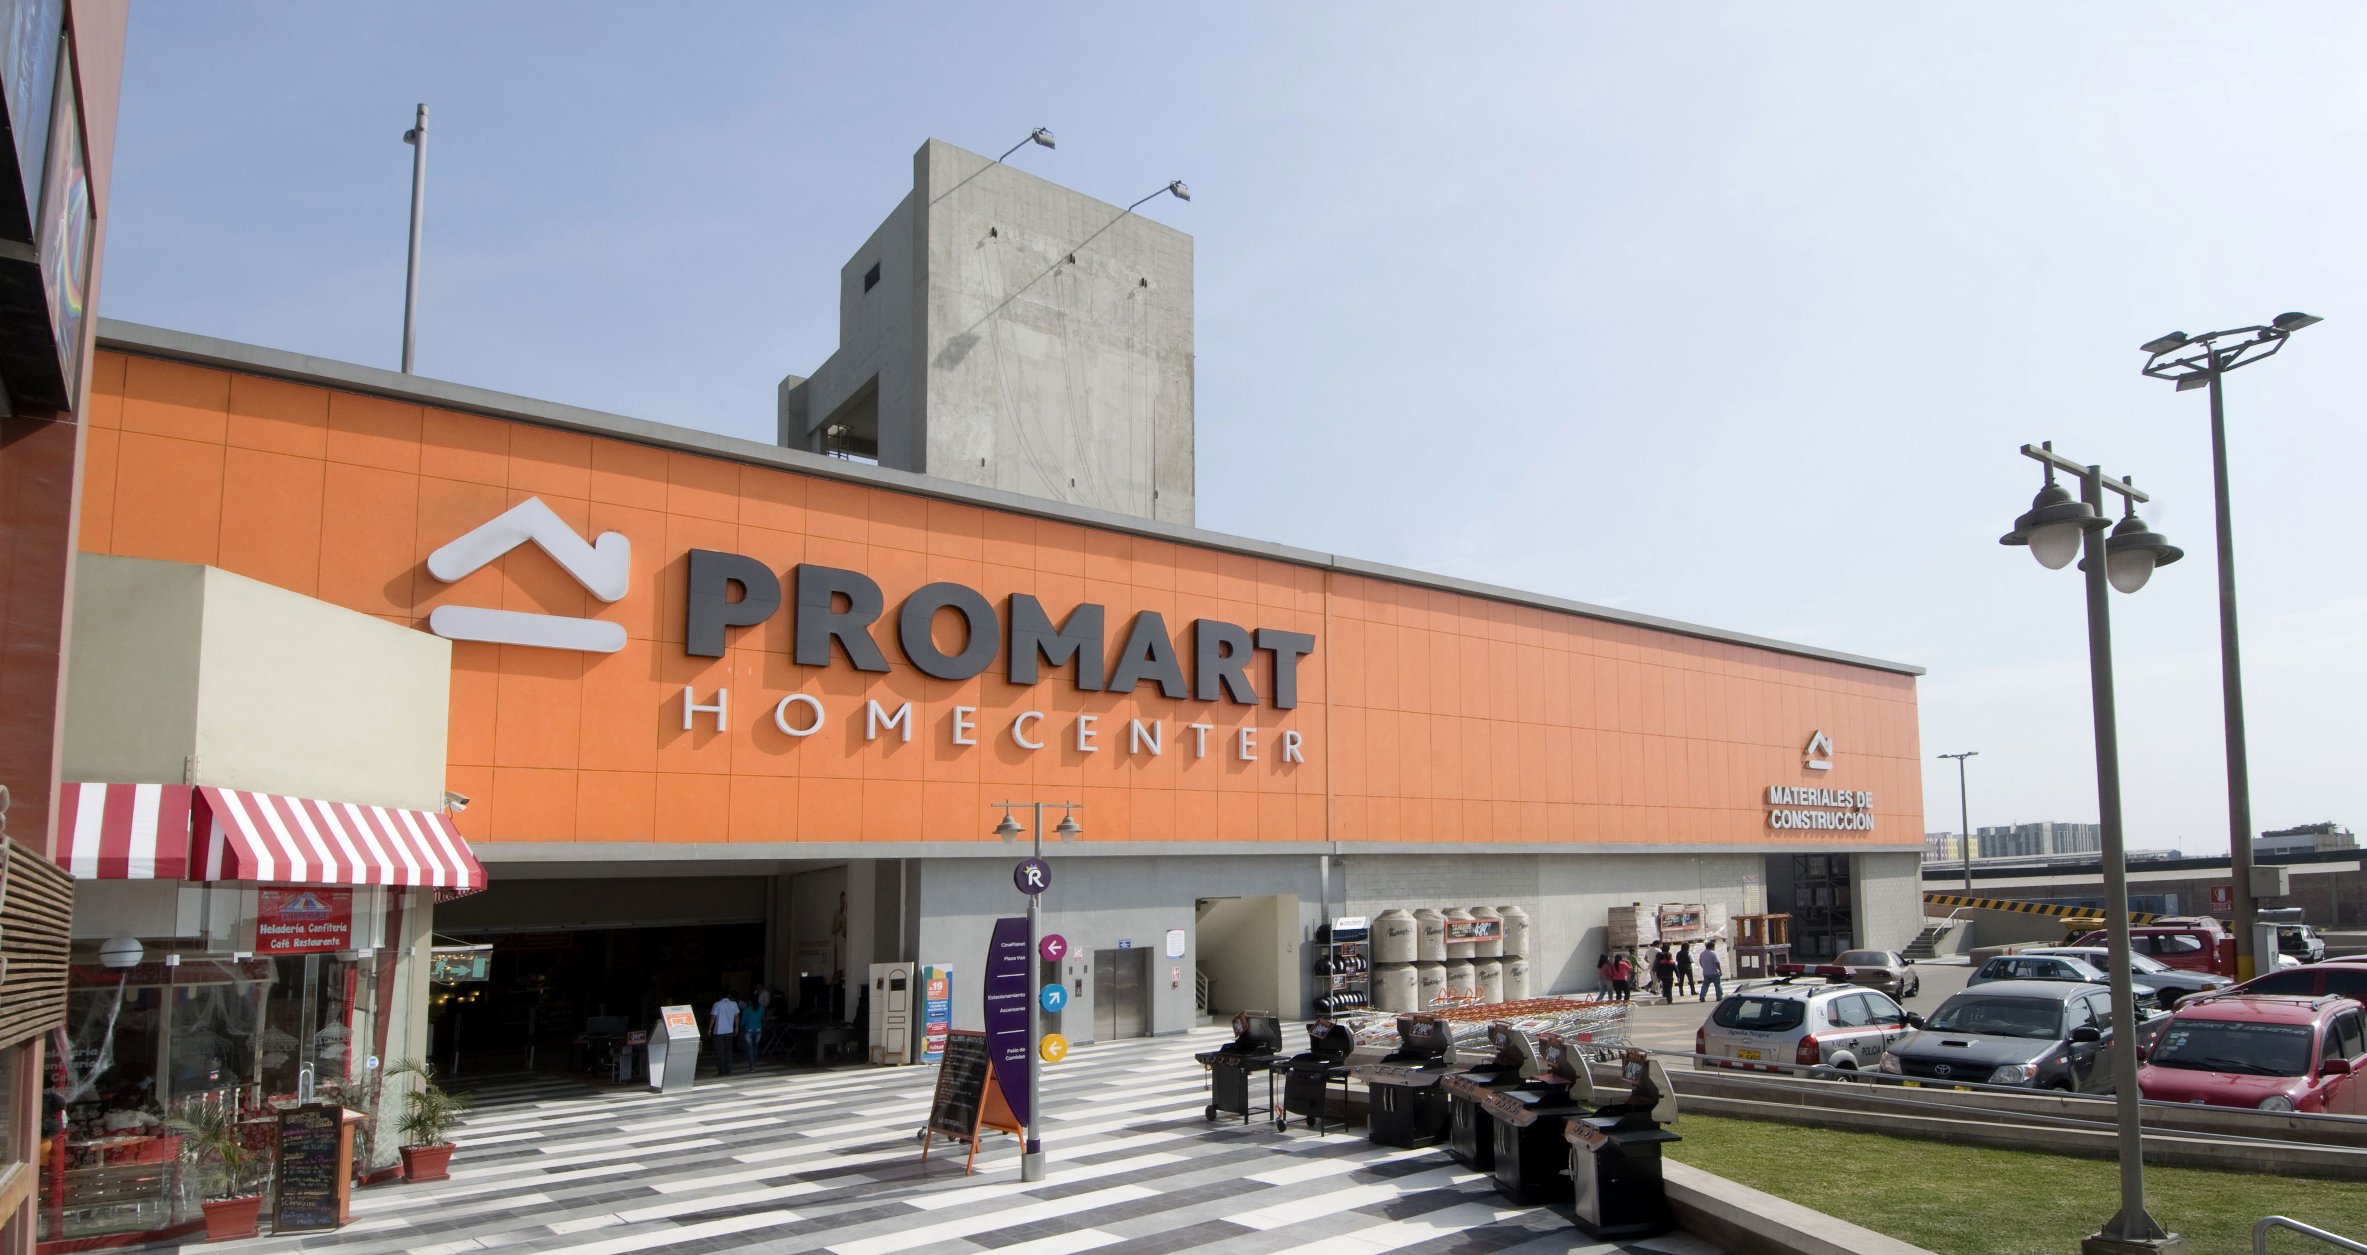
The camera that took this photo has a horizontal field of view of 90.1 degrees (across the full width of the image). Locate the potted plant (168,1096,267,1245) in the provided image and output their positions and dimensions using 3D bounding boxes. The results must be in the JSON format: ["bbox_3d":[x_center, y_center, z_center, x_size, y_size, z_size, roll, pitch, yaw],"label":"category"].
[{"bbox_3d":[-10.103,5.681,12.439,0.800,1.300,0.800,10,-15,-44],"label":"potted plant"}]

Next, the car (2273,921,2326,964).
[{"bbox_3d":[41.500,11.900,44.300,4.200,1.520,1.720,5,-10,-35],"label":"car"}]

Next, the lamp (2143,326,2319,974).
[{"bbox_3d":[22.018,0.873,24.800,1.900,14.200,2.500,5,-10,-35],"label":"lamp"}]

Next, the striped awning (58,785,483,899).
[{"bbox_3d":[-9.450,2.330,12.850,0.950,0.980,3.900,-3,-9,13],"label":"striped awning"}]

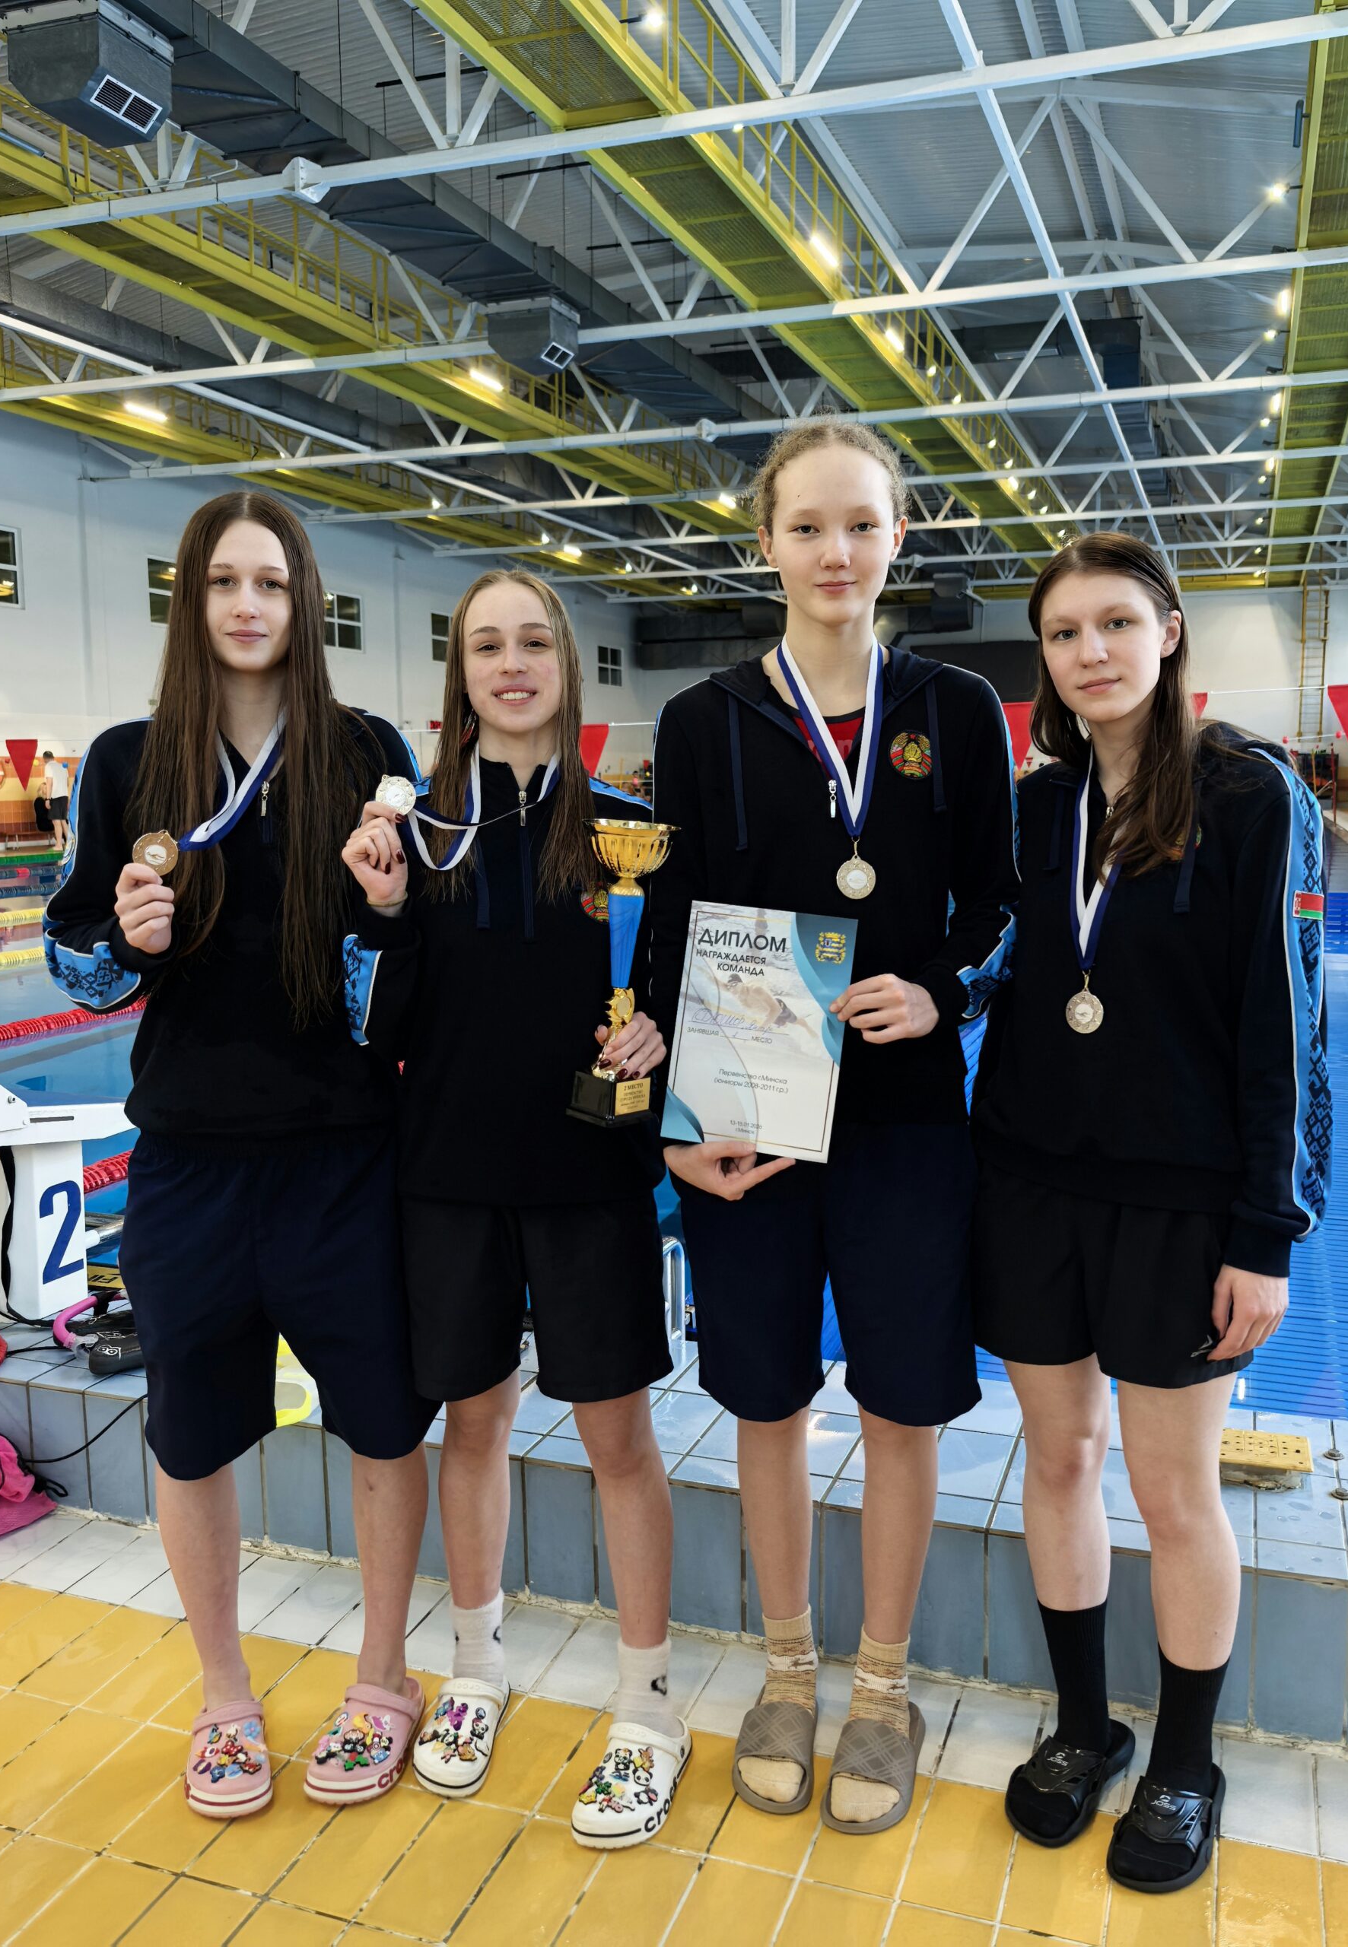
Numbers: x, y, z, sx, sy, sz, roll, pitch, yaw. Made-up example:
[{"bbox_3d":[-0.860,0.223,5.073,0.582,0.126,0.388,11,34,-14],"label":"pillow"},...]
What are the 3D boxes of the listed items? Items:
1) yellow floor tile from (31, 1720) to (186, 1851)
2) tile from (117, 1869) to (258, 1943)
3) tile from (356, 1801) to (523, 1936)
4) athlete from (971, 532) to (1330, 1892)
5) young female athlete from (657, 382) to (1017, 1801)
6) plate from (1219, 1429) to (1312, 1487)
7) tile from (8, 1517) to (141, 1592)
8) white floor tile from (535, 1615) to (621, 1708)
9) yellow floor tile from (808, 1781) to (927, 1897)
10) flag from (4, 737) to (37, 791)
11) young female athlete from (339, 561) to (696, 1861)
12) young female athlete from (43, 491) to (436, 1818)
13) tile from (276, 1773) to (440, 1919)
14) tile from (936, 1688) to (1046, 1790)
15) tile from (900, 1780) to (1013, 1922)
[{"bbox_3d":[-0.764,1.137,2.121,0.120,0.010,0.245,2,7,19],"label":"yellow floor tile"},{"bbox_3d":[-0.613,1.177,1.806,0.120,0.010,0.244,2,8,19],"label":"tile"},{"bbox_3d":[-0.292,1.155,1.958,0.120,0.010,0.245,2,7,19],"label":"tile"},{"bbox_3d":[0.613,0.295,1.960,0.470,1.690,0.340,4,8,28],"label":"athlete"},{"bbox_3d":[0.216,0.215,2.018,0.490,1.825,0.340,1,8,12],"label":"young female athlete"},{"bbox_3d":[0.975,0.806,2.524,0.150,0.036,0.140,2,7,19],"label":"plate"},{"bbox_3d":[-1.070,1.059,2.755,0.120,0.010,0.244,2,8,19],"label":"tile"},{"bbox_3d":[-0.127,1.091,2.423,0.120,0.010,0.244,2,8,19],"label":"white floor tile"},{"bbox_3d":[0.263,1.144,2.032,0.120,0.010,0.245,2,7,19],"label":"yellow floor tile"},{"bbox_3d":[-4.207,-1.347,9.800,0.255,0.335,0.010,2,8,20],"label":"flag"},{"bbox_3d":[-0.184,0.304,2.029,0.460,1.655,0.360,1,8,11],"label":"young female athlete"},{"bbox_3d":[-0.557,0.255,2.047,0.530,1.755,0.350,-1,7,-3],"label":"young female athlete"},{"bbox_3d":[-0.410,1.151,1.999,0.120,0.010,0.245,2,7,19],"label":"tile"},{"bbox_3d":[0.463,1.120,2.224,0.120,0.010,0.237,2,7,19],"label":"tile"},{"bbox_3d":[0.379,1.143,1.982,0.120,0.010,0.244,2,8,19],"label":"tile"}]

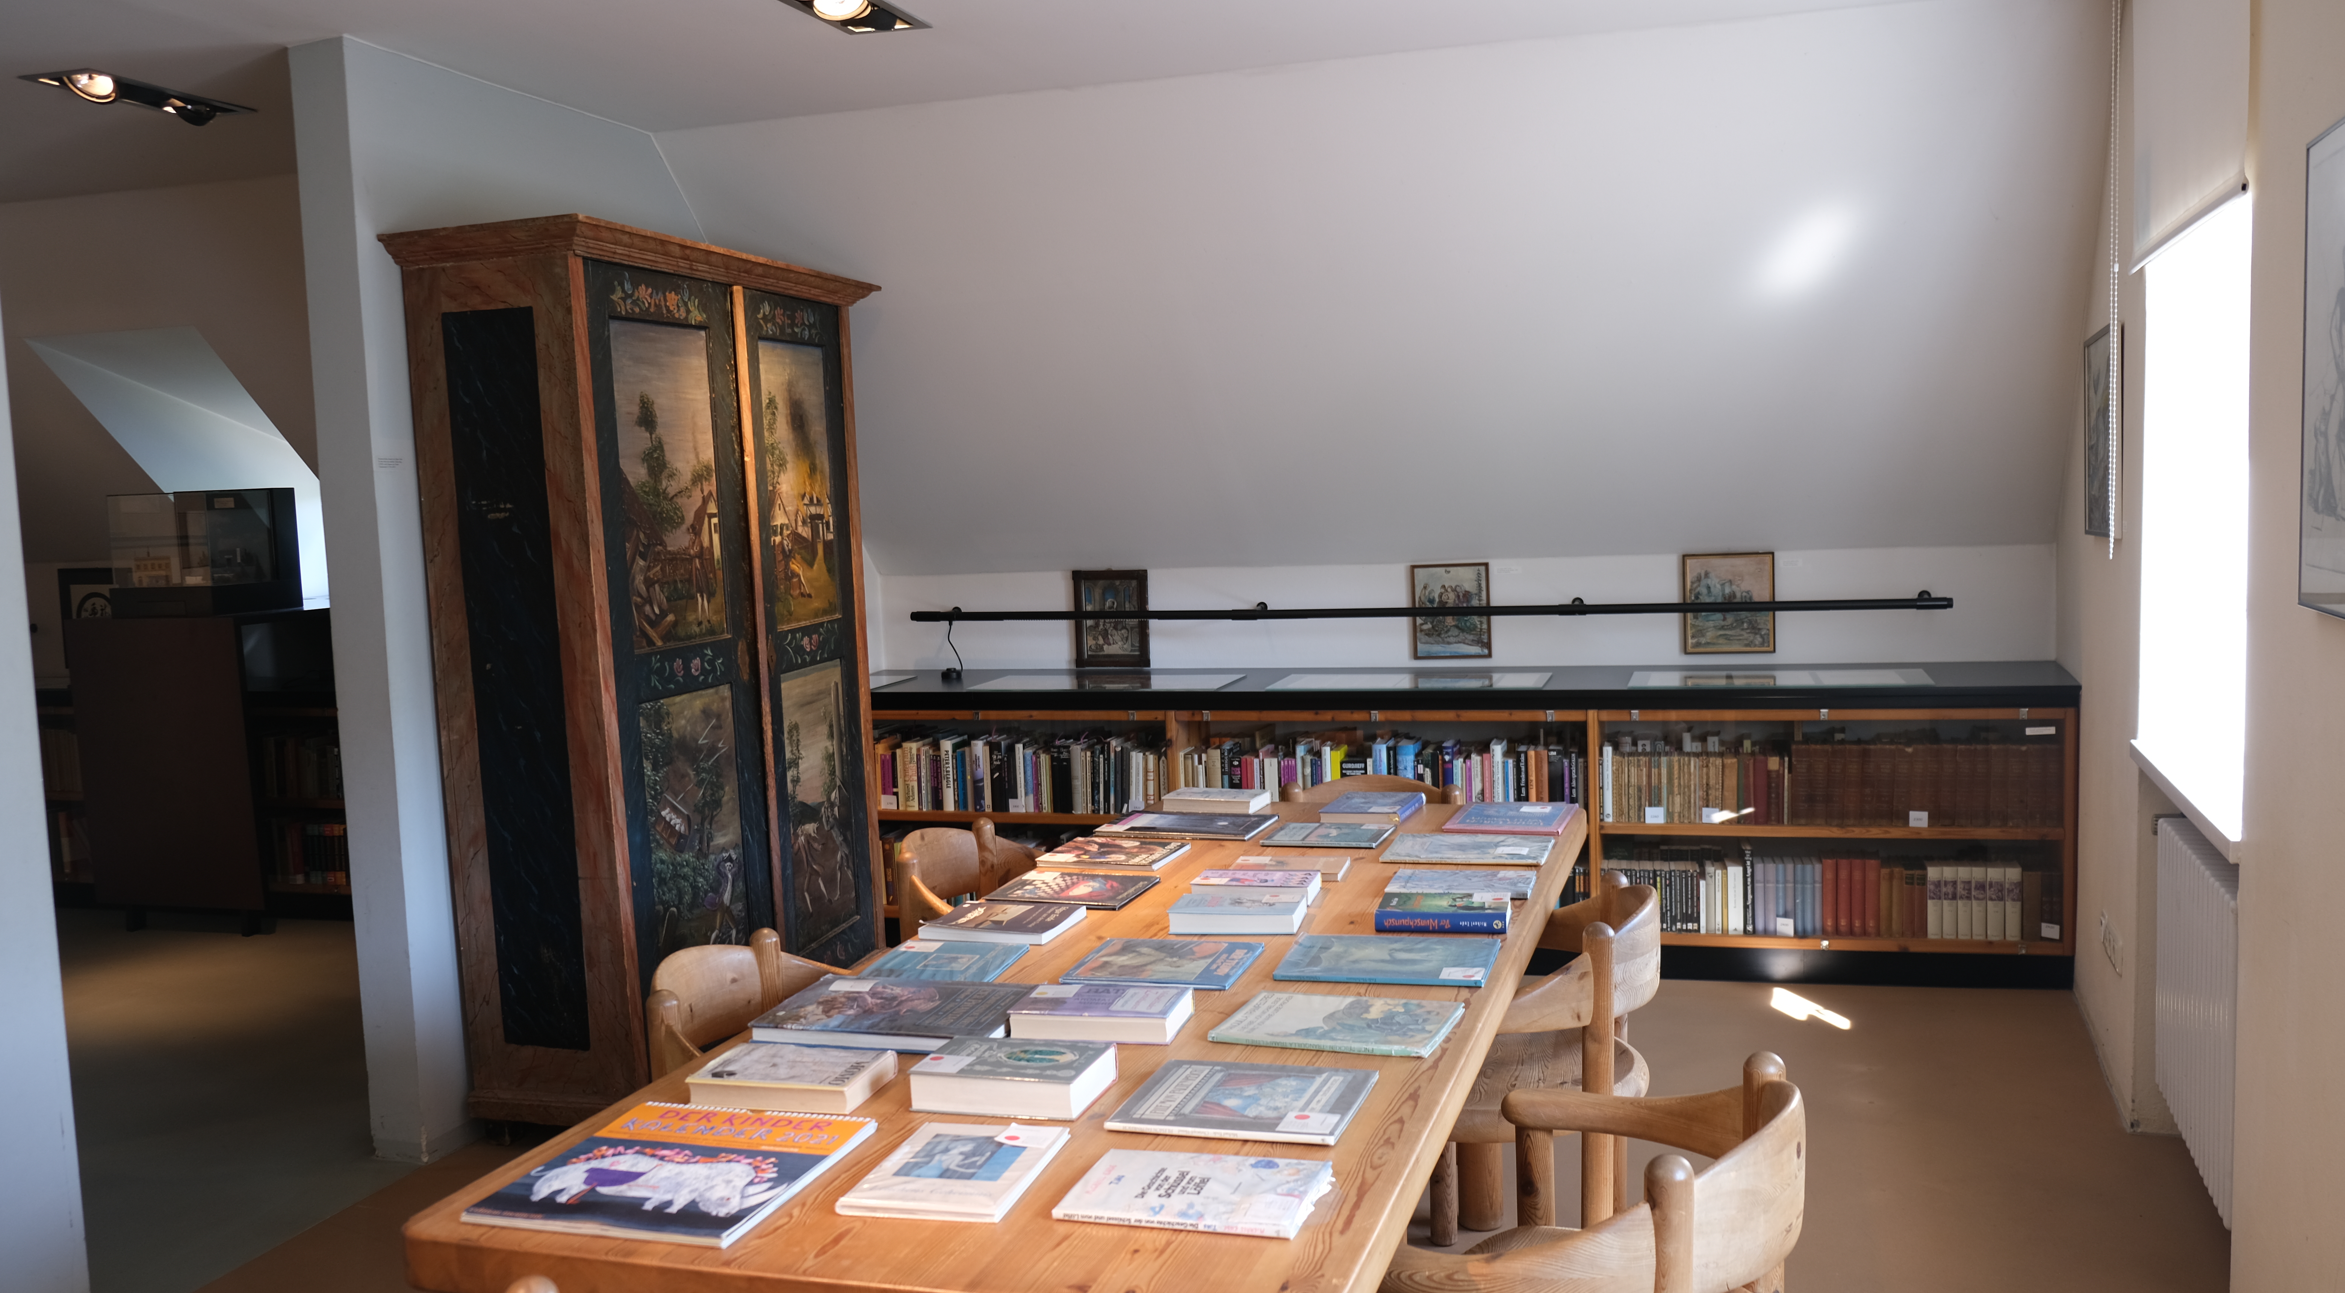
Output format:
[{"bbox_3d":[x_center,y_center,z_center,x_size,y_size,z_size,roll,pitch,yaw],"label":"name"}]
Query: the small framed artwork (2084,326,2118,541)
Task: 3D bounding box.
[{"bbox_3d":[2.239,-0.514,4.230,0.022,0.492,0.650,0,5,22],"label":"small framed artwork"}]

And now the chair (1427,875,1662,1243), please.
[{"bbox_3d":[0.614,0.802,3.171,0.500,0.750,0.550,-1,5,18],"label":"chair"}]

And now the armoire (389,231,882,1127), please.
[{"bbox_3d":[-1.282,0.064,4.674,0.507,2.115,1.475,-1,5,16],"label":"armoire"}]

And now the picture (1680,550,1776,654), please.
[{"bbox_3d":[1.835,-0.139,5.800,0.286,0.331,0.020,-1,5,17],"label":"picture"}]

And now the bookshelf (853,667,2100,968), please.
[{"bbox_3d":[0.738,0.529,5.812,3.968,0.860,0.758,-1,5,16],"label":"bookshelf"}]

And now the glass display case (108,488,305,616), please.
[{"bbox_3d":[-3.688,-0.351,6.694,0.468,0.452,0.430,-1,5,16],"label":"glass display case"}]

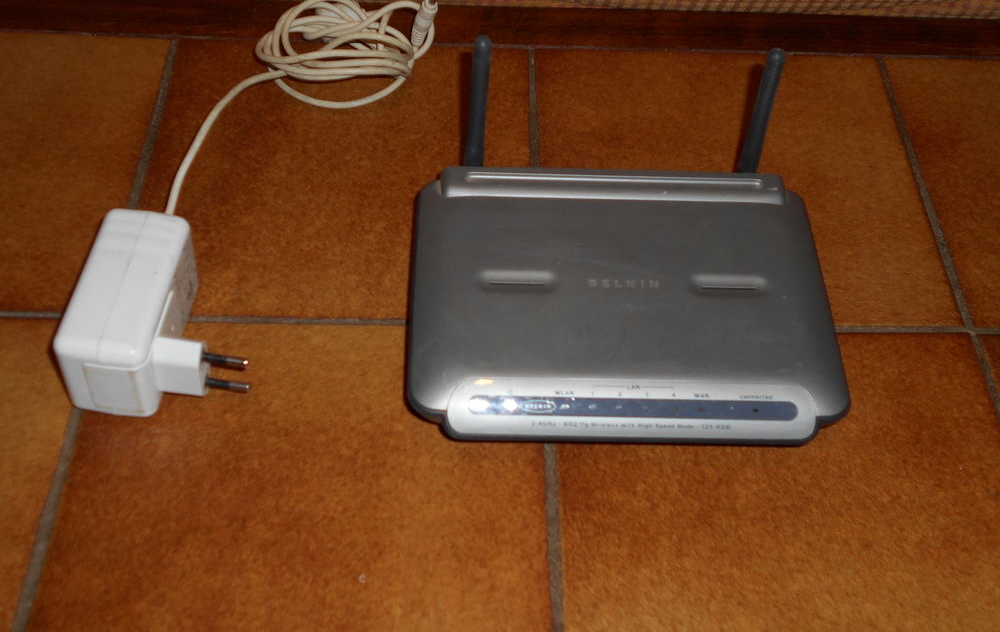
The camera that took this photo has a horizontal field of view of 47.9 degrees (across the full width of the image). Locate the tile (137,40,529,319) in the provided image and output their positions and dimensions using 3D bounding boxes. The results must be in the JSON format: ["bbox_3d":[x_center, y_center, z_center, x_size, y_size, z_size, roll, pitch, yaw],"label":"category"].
[{"bbox_3d":[-0.083,-0.075,0.593,0.200,0.010,0.199,1,52,-2],"label":"tile"}]

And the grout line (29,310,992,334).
[{"bbox_3d":[0.004,0.005,0.532,0.468,0.005,0.005,1,52,-2],"label":"grout line"}]

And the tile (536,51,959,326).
[{"bbox_3d":[0.121,-0.072,0.601,0.200,0.010,0.199,1,52,-2],"label":"tile"}]

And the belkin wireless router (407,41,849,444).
[{"bbox_3d":[0.058,-0.033,0.495,0.196,0.106,0.148,1,52,-2],"label":"belkin wireless router"}]

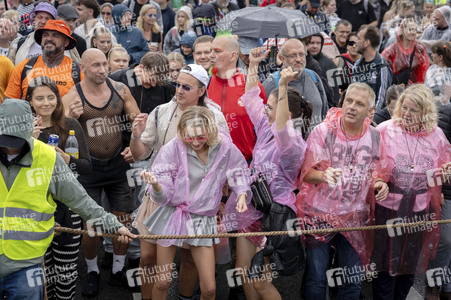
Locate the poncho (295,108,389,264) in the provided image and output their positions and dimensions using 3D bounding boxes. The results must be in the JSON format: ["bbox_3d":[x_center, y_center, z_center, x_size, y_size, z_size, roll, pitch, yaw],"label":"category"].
[{"bbox_3d":[0.646,0.205,4.568,0.520,0.878,0.380,-1,16,-5],"label":"poncho"}]

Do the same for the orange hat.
[{"bbox_3d":[-1.307,-0.881,6.267,0.290,0.165,0.320,13,9,19],"label":"orange hat"}]

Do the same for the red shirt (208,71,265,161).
[{"bbox_3d":[0.083,-0.215,5.655,0.490,0.680,0.310,8,18,27],"label":"red shirt"}]

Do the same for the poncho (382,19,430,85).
[{"bbox_3d":[1.906,-0.932,8.570,0.510,0.880,0.370,-6,17,-21],"label":"poncho"}]

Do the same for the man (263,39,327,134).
[{"bbox_3d":[0.542,0.034,6.214,0.540,1.770,0.380,-3,16,-10],"label":"man"}]

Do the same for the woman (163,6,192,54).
[{"bbox_3d":[-0.481,-0.711,8.996,0.480,1.690,0.360,4,16,14],"label":"woman"}]

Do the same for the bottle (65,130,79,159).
[{"bbox_3d":[-0.885,0.021,4.720,0.078,0.275,0.078,0,15,0],"label":"bottle"}]

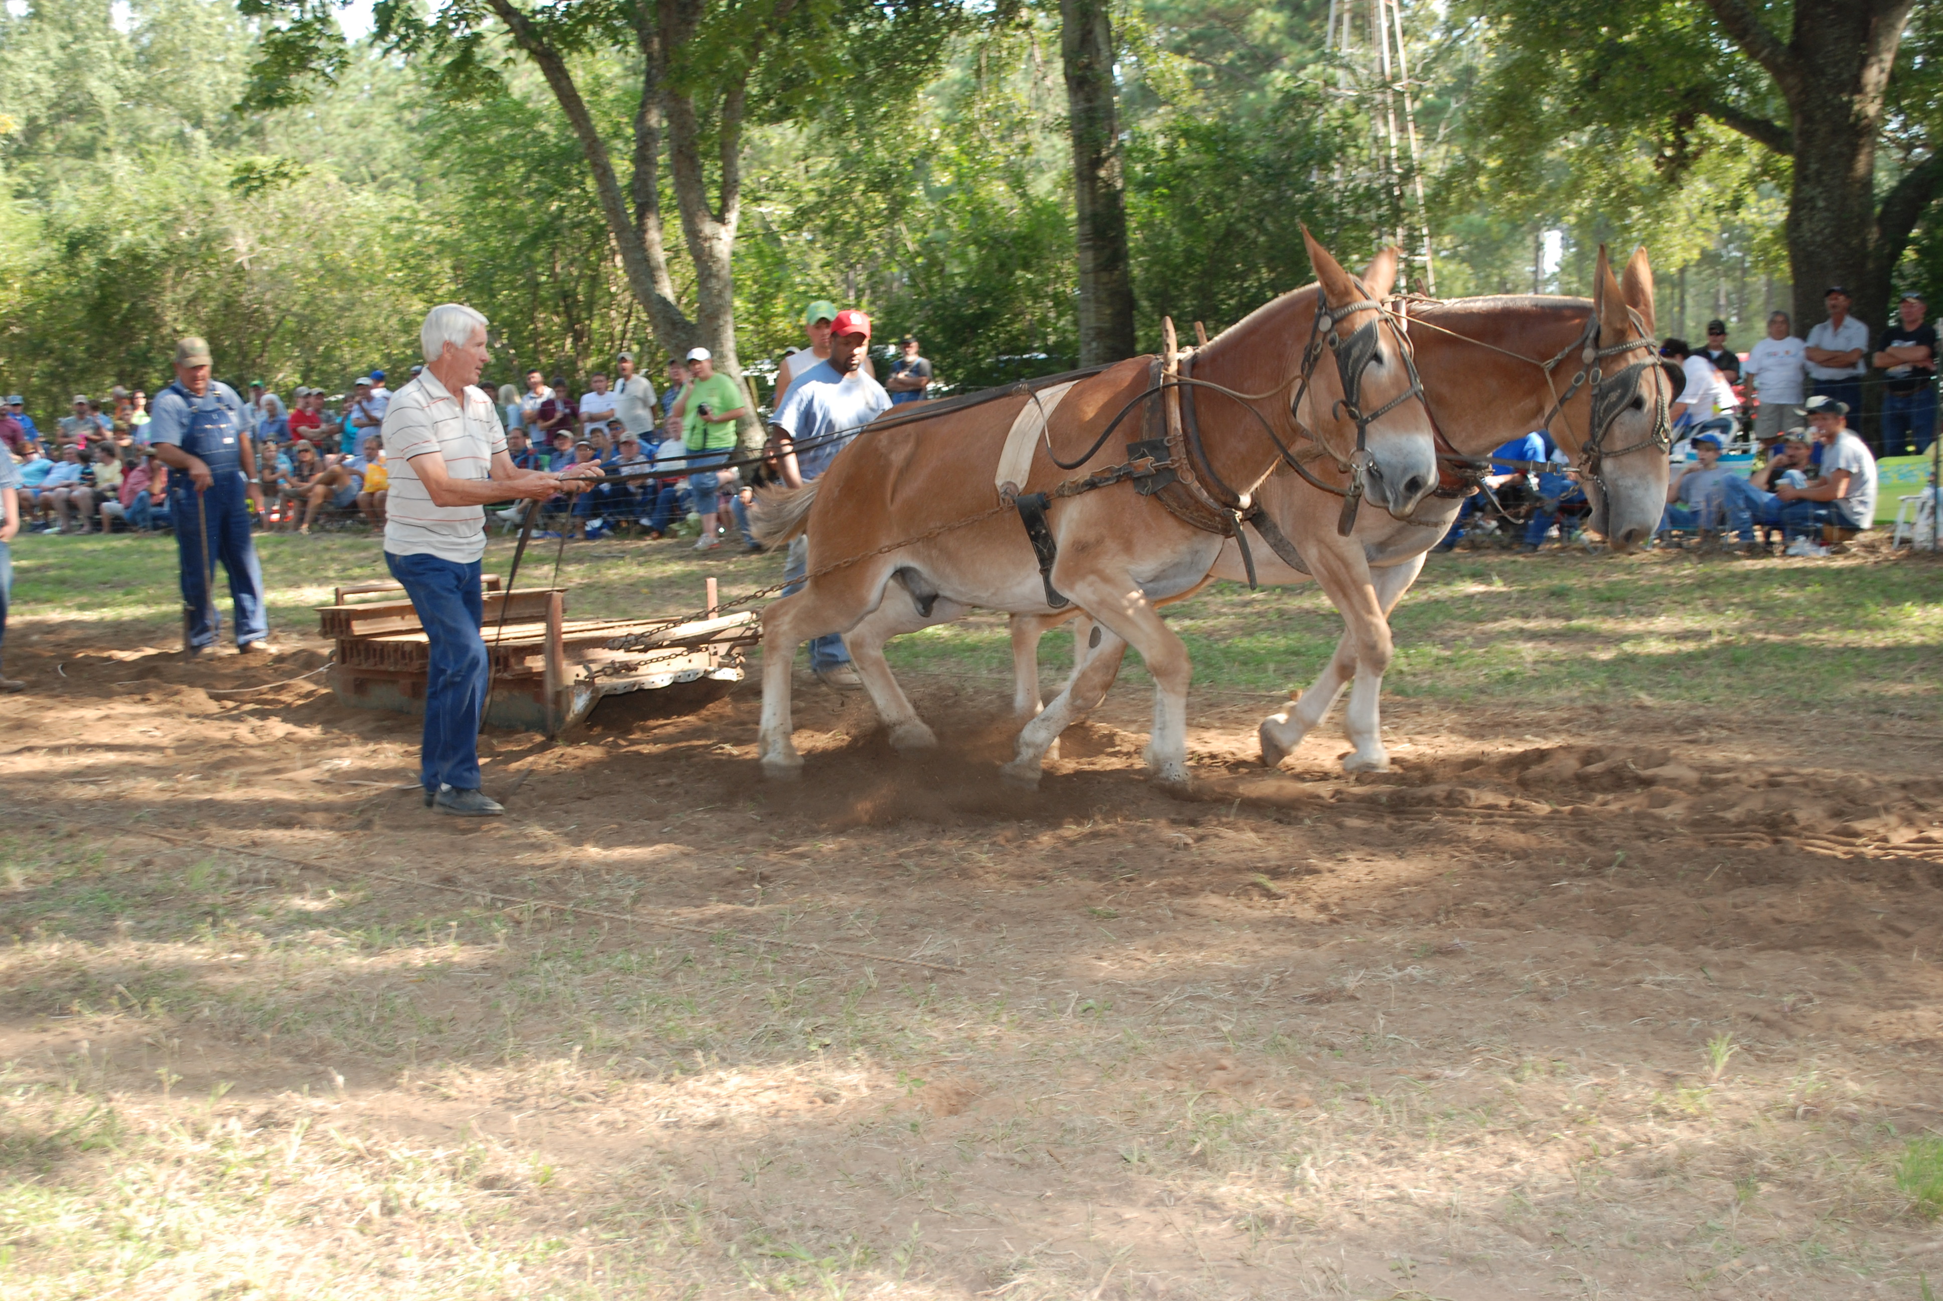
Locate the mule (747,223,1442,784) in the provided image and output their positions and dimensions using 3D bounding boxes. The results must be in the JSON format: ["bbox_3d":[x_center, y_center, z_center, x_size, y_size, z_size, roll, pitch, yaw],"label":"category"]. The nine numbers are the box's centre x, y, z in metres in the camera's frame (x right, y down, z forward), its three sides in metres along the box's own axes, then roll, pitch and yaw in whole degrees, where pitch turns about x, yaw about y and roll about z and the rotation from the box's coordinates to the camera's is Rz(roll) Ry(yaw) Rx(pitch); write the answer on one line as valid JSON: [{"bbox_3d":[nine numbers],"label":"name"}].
[{"bbox_3d":[0.393,-0.513,9.452,2.576,1.922,0.680,1,7,19],"label":"mule"}]

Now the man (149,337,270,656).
[{"bbox_3d":[-4.239,-0.853,14.408,0.440,1.755,0.600,4,9,43],"label":"man"}]

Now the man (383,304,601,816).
[{"bbox_3d":[-1.657,-0.313,8.908,0.680,1.751,0.540,1,7,21],"label":"man"}]

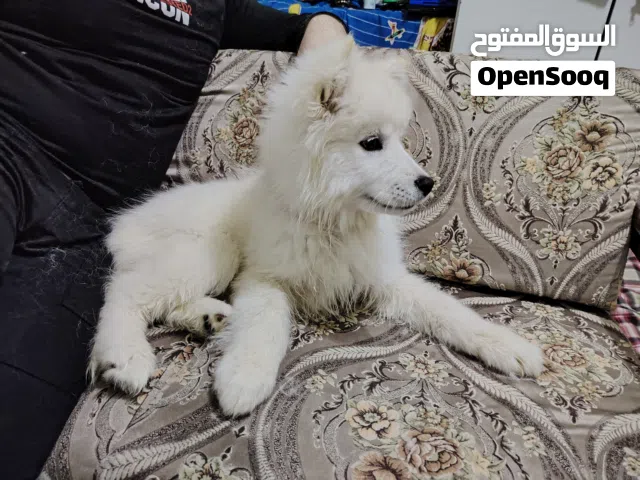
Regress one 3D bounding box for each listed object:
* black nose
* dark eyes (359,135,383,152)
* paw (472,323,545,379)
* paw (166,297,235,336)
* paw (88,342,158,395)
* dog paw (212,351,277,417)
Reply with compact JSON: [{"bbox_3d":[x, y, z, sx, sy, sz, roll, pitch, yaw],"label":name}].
[{"bbox_3d":[0.146,-0.075,0.622,0.025,0.026,0.030,10,30,14],"label":"black nose"},{"bbox_3d":[0.070,-0.134,0.617,0.030,0.021,0.018,-19,35,-33],"label":"dark eyes"},{"bbox_3d":[0.285,0.167,0.670,0.092,0.055,0.064,15,32,22],"label":"paw"},{"bbox_3d":[-0.194,0.123,0.717,0.092,0.055,0.056,7,29,9],"label":"paw"},{"bbox_3d":[-0.276,0.174,0.622,0.072,0.058,0.083,-17,34,-30],"label":"paw"},{"bbox_3d":[-0.100,0.192,0.602,0.072,0.055,0.087,4,29,4],"label":"dog paw"}]

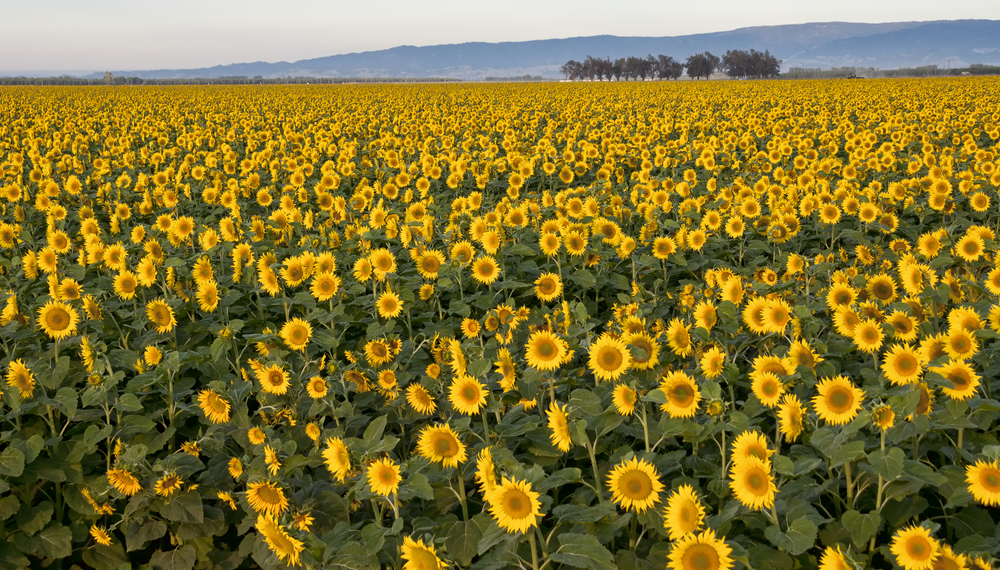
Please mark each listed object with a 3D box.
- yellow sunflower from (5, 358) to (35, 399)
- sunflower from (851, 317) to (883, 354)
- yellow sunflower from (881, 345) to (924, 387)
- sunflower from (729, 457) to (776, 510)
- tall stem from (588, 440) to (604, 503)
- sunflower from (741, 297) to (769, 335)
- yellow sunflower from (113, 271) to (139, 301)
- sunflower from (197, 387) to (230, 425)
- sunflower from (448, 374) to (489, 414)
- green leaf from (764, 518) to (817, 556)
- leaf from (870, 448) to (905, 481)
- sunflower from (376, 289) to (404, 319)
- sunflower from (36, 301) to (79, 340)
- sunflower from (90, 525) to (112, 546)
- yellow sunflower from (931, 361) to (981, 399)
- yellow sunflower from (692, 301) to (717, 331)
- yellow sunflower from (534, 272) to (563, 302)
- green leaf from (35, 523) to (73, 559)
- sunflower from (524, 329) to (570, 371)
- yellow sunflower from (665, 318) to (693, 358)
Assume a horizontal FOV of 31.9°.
[{"bbox_3d":[-2.414,0.471,8.800,0.212,0.216,0.078,4,13,32],"label":"yellow sunflower"},{"bbox_3d":[2.277,0.312,10.800,0.205,0.215,0.070,3,1,22],"label":"sunflower"},{"bbox_3d":[2.073,0.409,9.000,0.217,0.221,0.080,2,3,21],"label":"yellow sunflower"},{"bbox_3d":[0.925,0.723,6.400,0.195,0.195,0.065,5,-3,36],"label":"sunflower"},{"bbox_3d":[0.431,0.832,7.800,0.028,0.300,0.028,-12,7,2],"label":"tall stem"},{"bbox_3d":[1.570,0.187,10.700,0.240,0.245,0.088,3,6,30],"label":"sunflower"},{"bbox_3d":[-2.850,0.011,13.300,0.215,0.225,0.075,2,4,18],"label":"yellow sunflower"},{"bbox_3d":[-1.492,0.627,9.100,0.205,0.205,0.070,1,28,15],"label":"sunflower"},{"bbox_3d":[-0.148,0.514,8.200,0.195,0.195,0.060,1,-4,11],"label":"sunflower"},{"bbox_3d":[1.080,0.932,6.500,0.190,0.130,0.130,0,7,6],"label":"green leaf"},{"bbox_3d":[1.685,0.781,7.600,0.145,0.145,0.060,0,7,6],"label":"leaf"},{"bbox_3d":[-0.752,0.134,12.000,0.195,0.195,0.060,0,2,-1],"label":"sunflower"},{"bbox_3d":[-2.532,0.197,10.000,0.238,0.235,0.065,-2,1,-10],"label":"sunflower"},{"bbox_3d":[-1.733,1.089,7.600,0.100,0.095,0.040,4,26,32],"label":"sunflower"},{"bbox_3d":[2.225,0.460,8.500,0.205,0.195,0.070,0,9,7],"label":"yellow sunflower"},{"bbox_3d":[1.264,0.195,10.800,0.065,0.200,0.200,4,2,-42],"label":"yellow sunflower"},{"bbox_3d":[0.339,0.011,12.200,0.200,0.200,0.060,0,-1,5],"label":"yellow sunflower"},{"bbox_3d":[-2.151,1.233,8.400,0.190,0.200,0.060,-1,-36,-8],"label":"green leaf"},{"bbox_3d":[0.247,0.348,9.300,0.224,0.229,0.082,0,3,7],"label":"sunflower"},{"bbox_3d":[0.981,0.294,9.600,0.205,0.205,0.065,6,2,45],"label":"yellow sunflower"}]

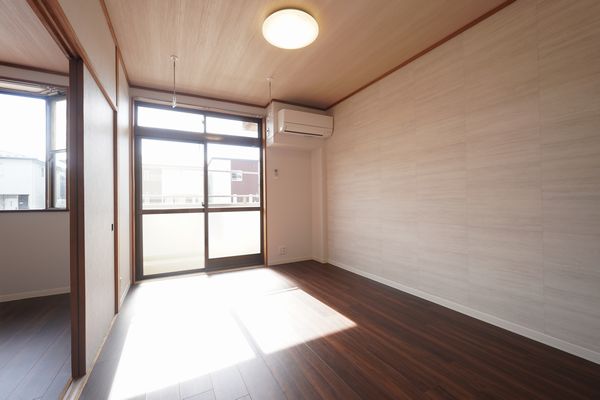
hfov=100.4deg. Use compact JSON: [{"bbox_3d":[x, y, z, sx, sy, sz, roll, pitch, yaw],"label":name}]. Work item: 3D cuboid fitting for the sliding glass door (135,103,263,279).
[{"bbox_3d":[-1.314,-0.113,3.521,1.680,2.250,0.100,0,0,-27],"label":"sliding glass door"}]

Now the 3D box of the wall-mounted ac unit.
[{"bbox_3d":[0.101,-1.107,3.673,0.800,0.295,0.225,0,0,-27],"label":"wall-mounted ac unit"}]

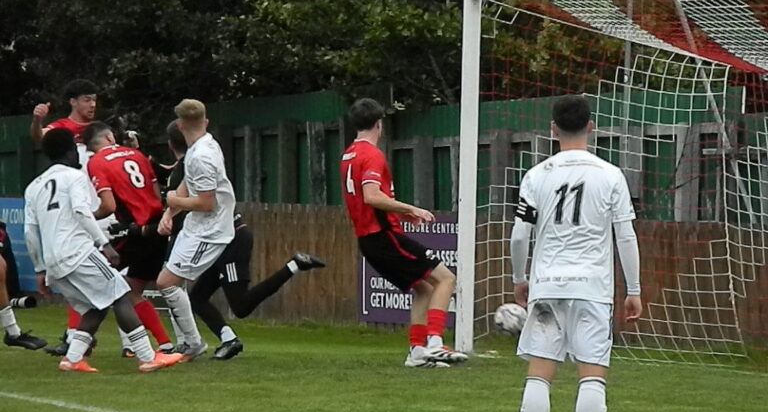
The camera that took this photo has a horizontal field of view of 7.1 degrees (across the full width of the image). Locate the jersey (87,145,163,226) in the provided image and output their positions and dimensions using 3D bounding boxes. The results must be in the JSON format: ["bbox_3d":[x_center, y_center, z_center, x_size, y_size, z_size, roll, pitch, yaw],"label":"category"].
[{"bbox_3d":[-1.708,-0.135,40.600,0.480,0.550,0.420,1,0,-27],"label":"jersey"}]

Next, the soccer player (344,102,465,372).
[{"bbox_3d":[0.127,0.179,40.100,0.700,1.750,0.520,1,0,-23],"label":"soccer player"}]

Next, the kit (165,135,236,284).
[{"bbox_3d":[-1.201,0.003,40.600,0.380,0.960,0.460,1,0,21],"label":"kit"}]

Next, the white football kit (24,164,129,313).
[{"bbox_3d":[-1.903,0.202,38.300,0.520,0.920,0.450,1,0,38],"label":"white football kit"}]

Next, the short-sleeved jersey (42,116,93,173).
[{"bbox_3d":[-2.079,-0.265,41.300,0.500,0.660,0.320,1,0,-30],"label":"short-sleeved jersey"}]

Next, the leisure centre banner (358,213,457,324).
[{"bbox_3d":[0.245,0.502,49.500,0.030,0.900,2.350,1,0,-23],"label":"leisure centre banner"}]

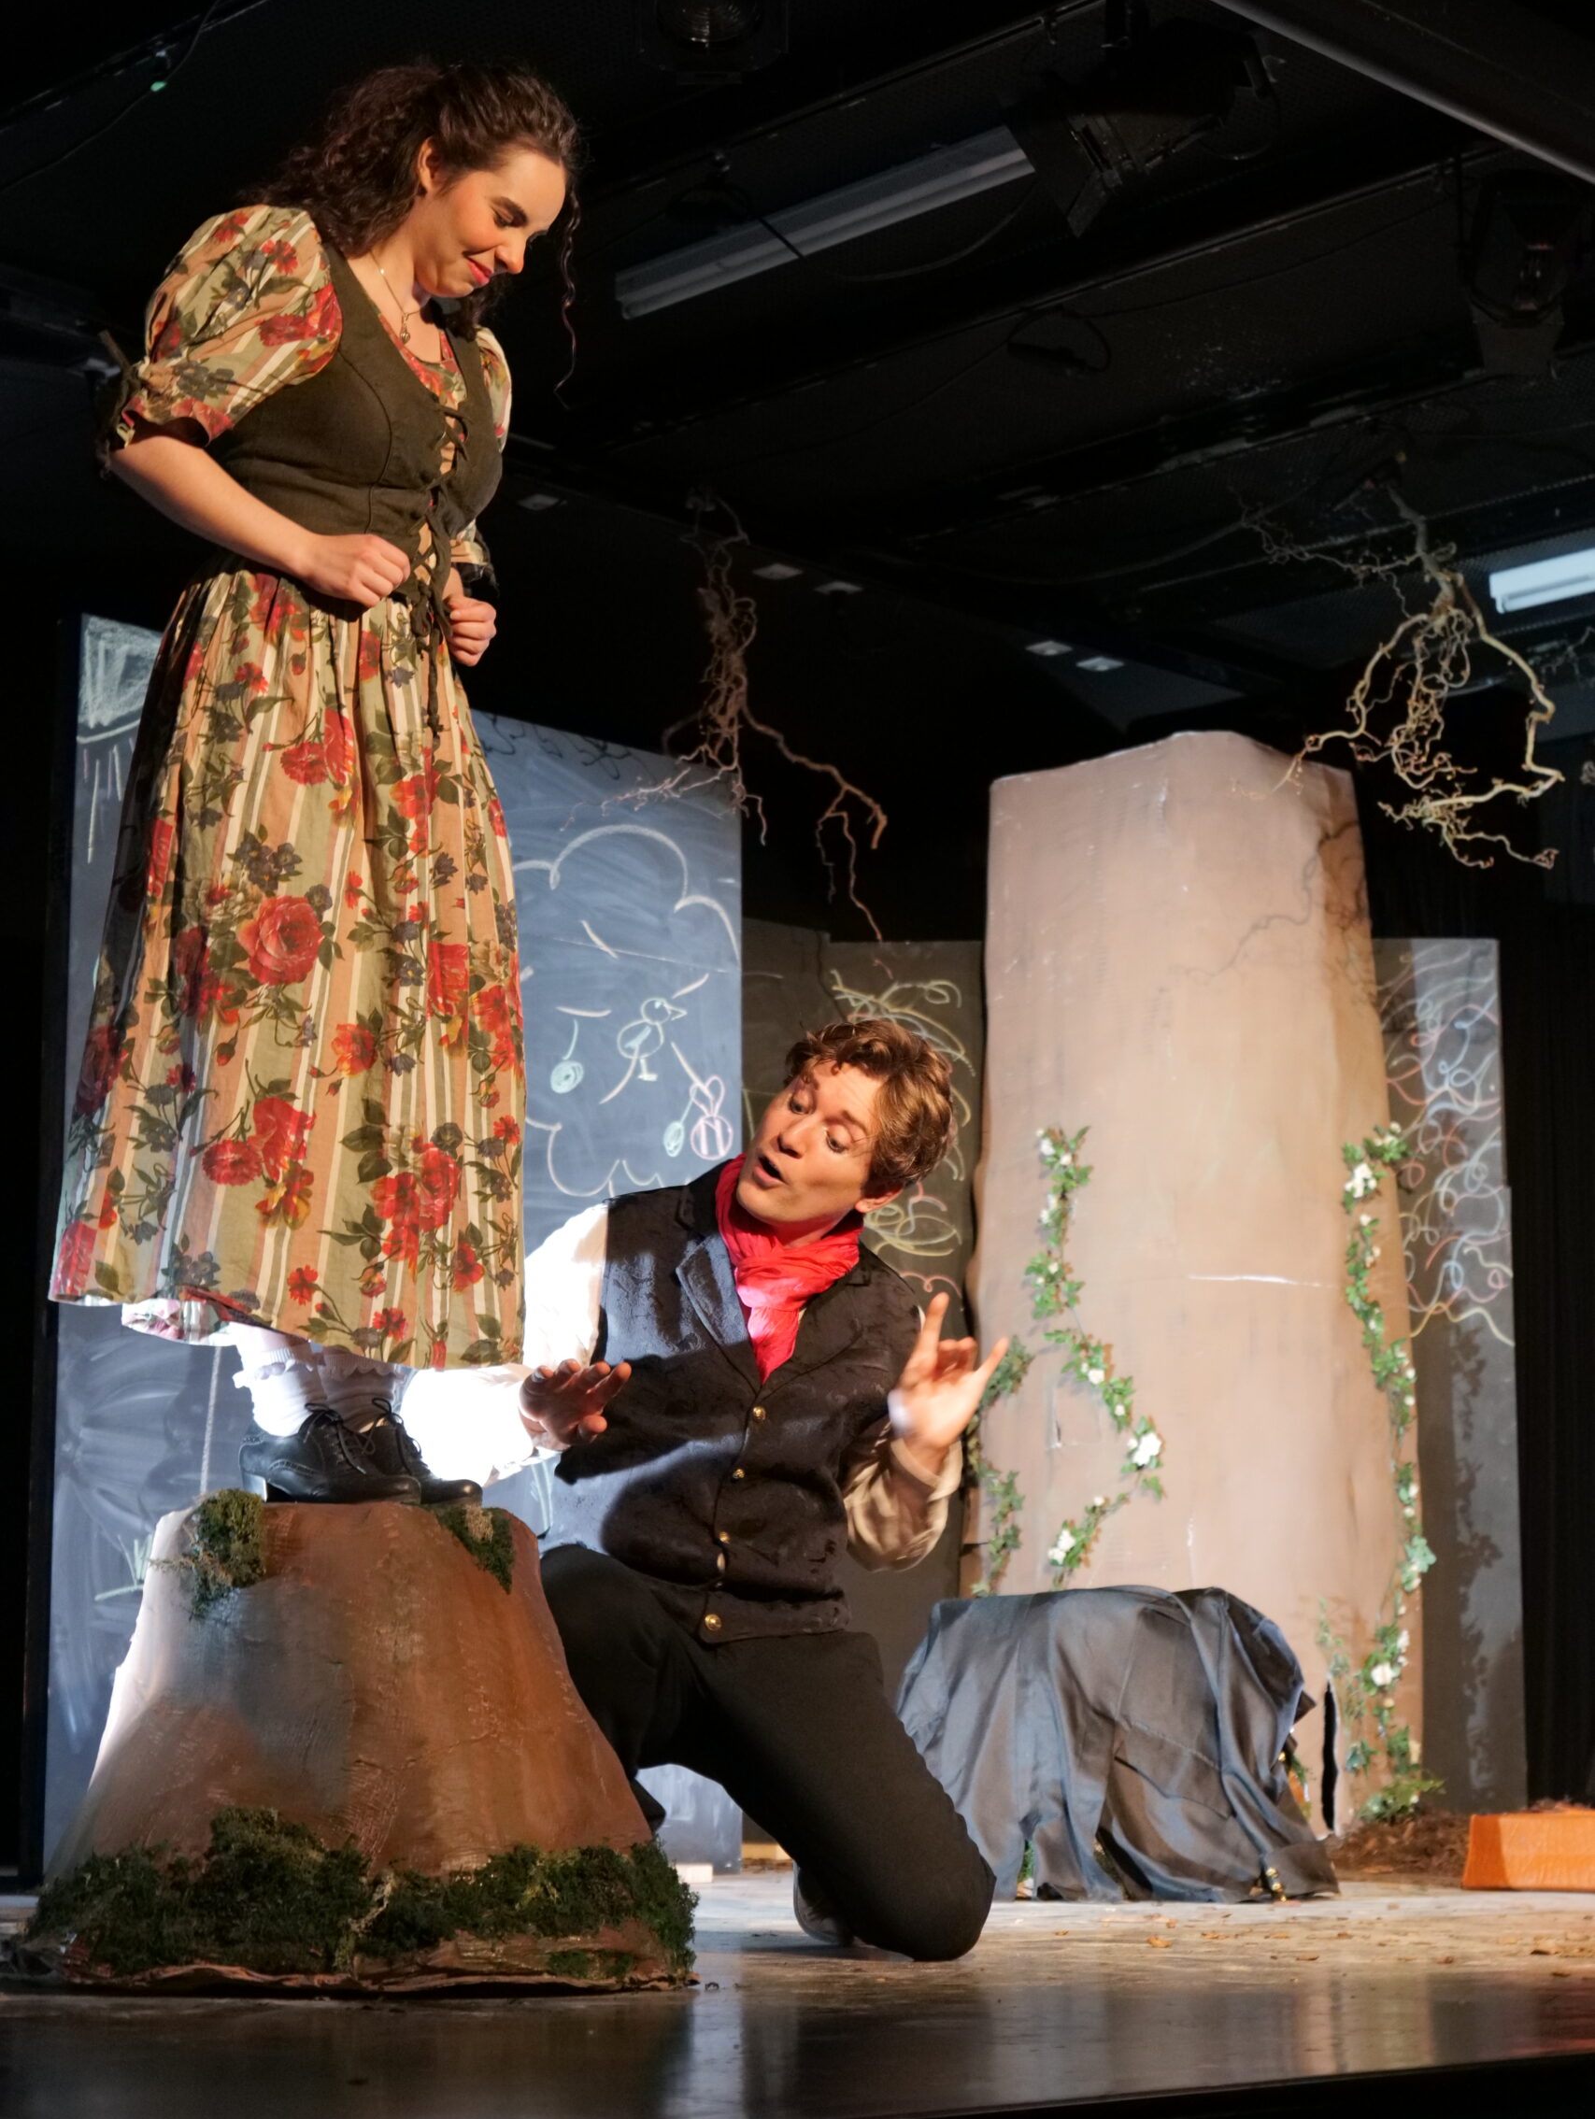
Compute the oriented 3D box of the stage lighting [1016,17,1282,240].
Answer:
[{"bbox_3d":[0.568,-1.521,6.537,0.400,0.250,0.290,-39,-8,-6],"label":"stage lighting"}]

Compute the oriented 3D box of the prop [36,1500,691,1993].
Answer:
[{"bbox_3d":[-0.478,0.747,4.387,0.730,0.510,0.690,0,-10,0],"label":"prop"}]

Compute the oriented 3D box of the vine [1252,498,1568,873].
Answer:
[{"bbox_3d":[1.299,-0.823,8.466,0.650,0.860,0.460,0,-10,0],"label":"vine"}]

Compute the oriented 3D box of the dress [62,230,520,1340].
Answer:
[{"bbox_3d":[-0.577,-0.321,4.552,0.500,1.370,0.540,-9,-14,43],"label":"dress"}]

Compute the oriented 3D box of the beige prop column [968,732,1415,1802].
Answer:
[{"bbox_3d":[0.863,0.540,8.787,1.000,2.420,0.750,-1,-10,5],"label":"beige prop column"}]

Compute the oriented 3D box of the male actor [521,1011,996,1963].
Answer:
[{"bbox_3d":[-0.072,0.510,4.864,0.700,1.150,0.640,-2,-10,10],"label":"male actor"}]

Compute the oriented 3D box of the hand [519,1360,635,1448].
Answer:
[{"bbox_3d":[-0.260,0.407,4.679,0.125,0.100,0.140,4,-11,-20],"label":"hand"}]

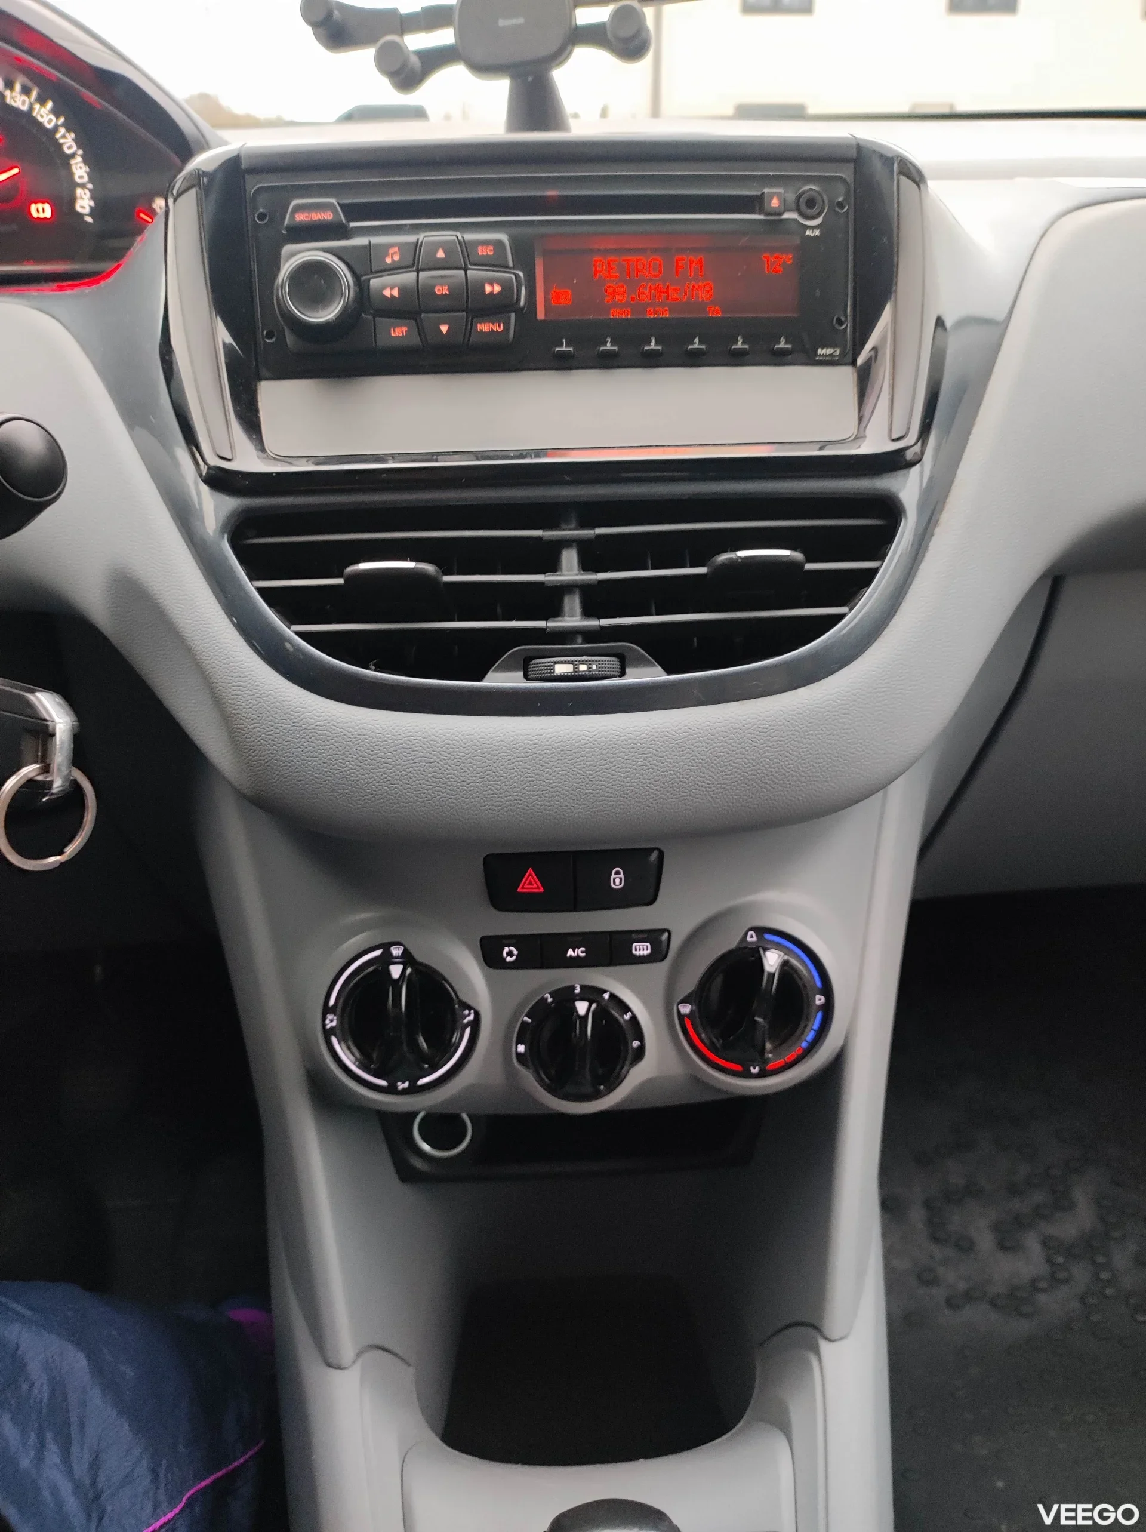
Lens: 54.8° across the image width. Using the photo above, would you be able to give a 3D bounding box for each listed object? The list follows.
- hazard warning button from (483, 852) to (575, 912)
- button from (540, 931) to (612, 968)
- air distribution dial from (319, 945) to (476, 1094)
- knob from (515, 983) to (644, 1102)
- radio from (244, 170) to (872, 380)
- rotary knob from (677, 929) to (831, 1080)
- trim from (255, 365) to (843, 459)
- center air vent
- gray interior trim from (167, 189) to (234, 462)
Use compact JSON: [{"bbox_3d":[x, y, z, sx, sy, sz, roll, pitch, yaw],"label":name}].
[{"bbox_3d":[-0.016,0.042,0.403,0.032,0.021,0.010,-2,6,-1],"label":"hazard warning button"},{"bbox_3d":[0.001,0.067,0.407,0.025,0.012,0.008,-2,6,-1],"label":"button"},{"bbox_3d":[-0.063,0.093,0.396,0.054,0.055,0.022,-2,6,-1],"label":"air distribution dial"},{"bbox_3d":[0.003,0.103,0.398,0.046,0.043,0.022,-2,6,-1],"label":"knob"},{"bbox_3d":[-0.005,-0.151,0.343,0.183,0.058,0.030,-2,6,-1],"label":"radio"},{"bbox_3d":[0.067,0.089,0.399,0.056,0.055,0.022,-2,6,-1],"label":"rotary knob"},{"bbox_3d":[-0.004,-0.109,0.344,0.185,0.023,0.008,-2,6,-1],"label":"trim"},{"bbox_3d":[-0.001,-0.057,0.359,0.208,0.053,0.040,-2,6,-1],"label":"center air vent"},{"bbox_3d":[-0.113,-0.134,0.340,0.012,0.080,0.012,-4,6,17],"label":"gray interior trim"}]

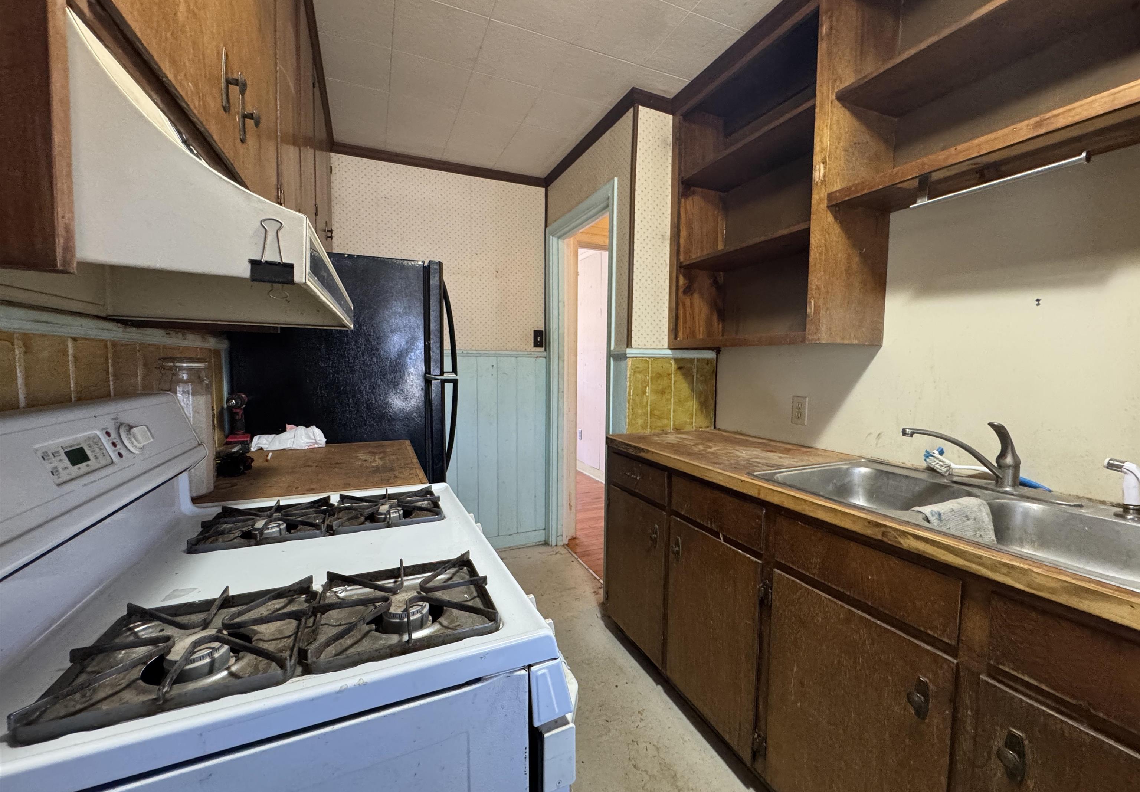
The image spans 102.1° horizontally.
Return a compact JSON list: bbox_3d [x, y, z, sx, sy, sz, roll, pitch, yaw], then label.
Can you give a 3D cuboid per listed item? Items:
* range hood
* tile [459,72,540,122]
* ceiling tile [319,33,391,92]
[{"bbox_3d":[-0.637,-0.263,0.749,0.470,0.240,0.750,-1,4,-24],"label":"range hood"},{"bbox_3d":[-0.325,-1.364,2.118,0.307,0.014,0.312,-1,4,-23],"label":"tile"},{"bbox_3d":[-0.872,-1.355,1.877,0.265,0.014,0.307,-1,4,-23],"label":"ceiling tile"}]

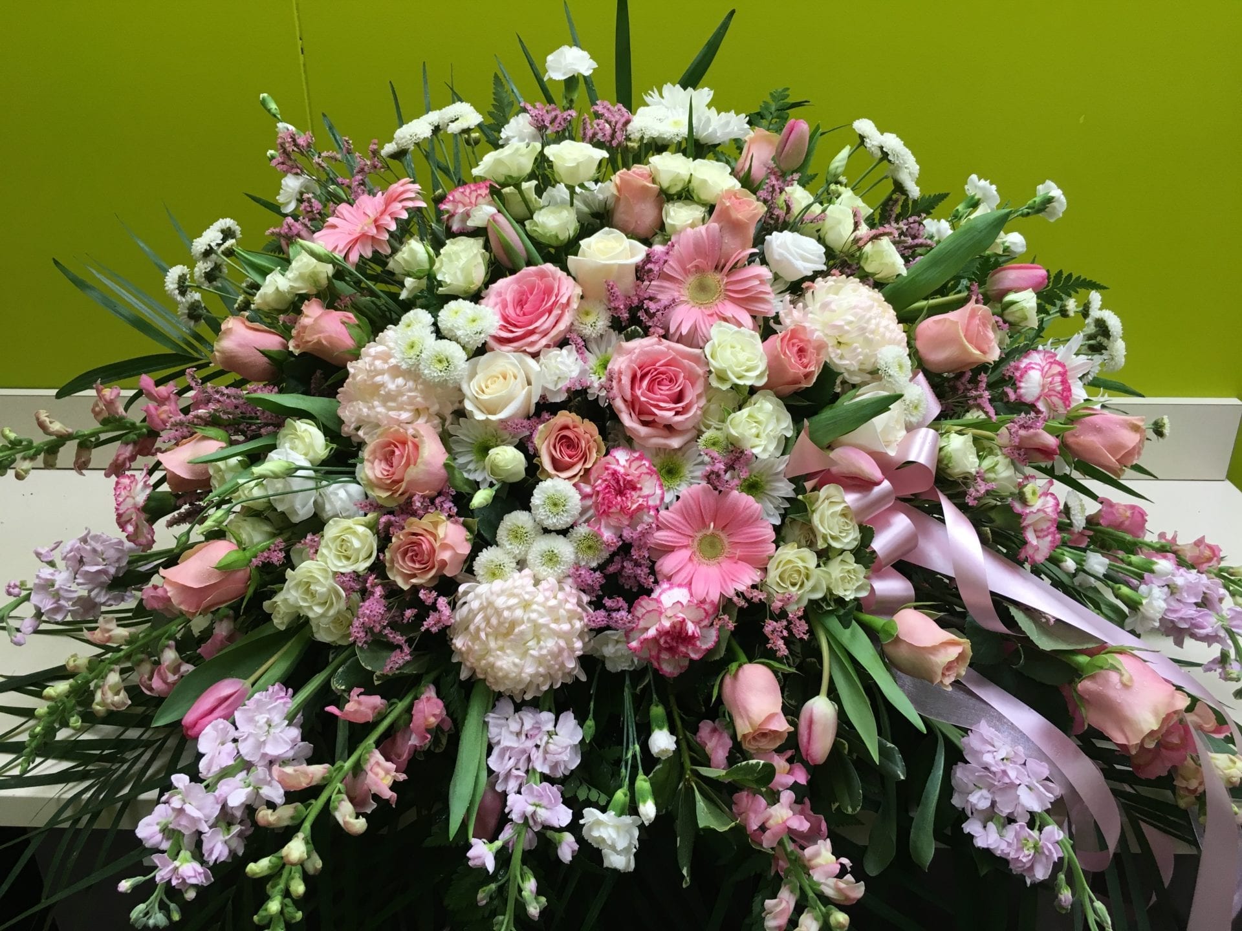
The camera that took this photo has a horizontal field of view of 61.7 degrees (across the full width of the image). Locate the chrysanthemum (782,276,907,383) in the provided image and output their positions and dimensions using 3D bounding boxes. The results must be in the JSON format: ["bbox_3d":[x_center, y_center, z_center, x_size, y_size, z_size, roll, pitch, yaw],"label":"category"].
[{"bbox_3d":[0.190,-0.116,0.885,0.103,0.092,0.080,-6,-20,-12],"label":"chrysanthemum"}]

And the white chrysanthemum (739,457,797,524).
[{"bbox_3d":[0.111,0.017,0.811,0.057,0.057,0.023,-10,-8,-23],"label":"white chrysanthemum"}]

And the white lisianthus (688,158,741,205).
[{"bbox_3d":[0.083,-0.247,0.915,0.045,0.037,0.045,10,33,0],"label":"white lisianthus"}]

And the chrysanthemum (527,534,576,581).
[{"bbox_3d":[-0.058,0.077,0.865,0.041,0.041,0.027,0,3,0],"label":"chrysanthemum"}]

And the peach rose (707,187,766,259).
[{"bbox_3d":[0.097,-0.200,0.879,0.047,0.054,0.047,14,34,0],"label":"peach rose"}]

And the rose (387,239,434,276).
[{"bbox_3d":[-0.192,-0.190,0.950,0.042,0.036,0.040,-31,21,-4],"label":"rose"}]

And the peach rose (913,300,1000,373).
[{"bbox_3d":[0.300,-0.116,0.930,0.073,0.063,0.063,-7,0,22],"label":"peach rose"}]

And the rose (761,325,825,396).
[{"bbox_3d":[0.136,-0.083,0.820,0.046,0.053,0.052,-16,2,-32],"label":"rose"}]

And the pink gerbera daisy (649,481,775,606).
[{"bbox_3d":[0.078,0.067,0.875,0.105,0.105,0.031,0,3,0],"label":"pink gerbera daisy"}]

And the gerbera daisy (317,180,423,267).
[{"bbox_3d":[-0.228,-0.220,0.940,0.107,0.033,0.107,-38,35,0],"label":"gerbera daisy"}]

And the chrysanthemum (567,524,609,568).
[{"bbox_3d":[-0.025,0.060,0.775,0.032,0.032,0.020,-4,-7,-8],"label":"chrysanthemum"}]

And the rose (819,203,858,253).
[{"bbox_3d":[0.203,-0.222,0.970,0.040,0.043,0.040,-2,21,12],"label":"rose"}]

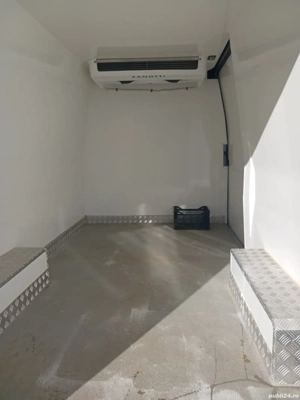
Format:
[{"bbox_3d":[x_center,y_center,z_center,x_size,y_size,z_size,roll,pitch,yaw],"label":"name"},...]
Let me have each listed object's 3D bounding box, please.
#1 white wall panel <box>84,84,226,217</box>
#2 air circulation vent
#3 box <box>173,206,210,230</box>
[{"bbox_3d":[0.056,-0.603,3.652,1.717,1.645,0.050,1,10,3],"label":"white wall panel"},{"bbox_3d":[-0.024,-1.312,3.058,0.991,0.115,0.050,1,10,3],"label":"air circulation vent"},{"bbox_3d":[0.487,0.207,3.655,0.397,0.216,0.290,1,10,3],"label":"box"}]

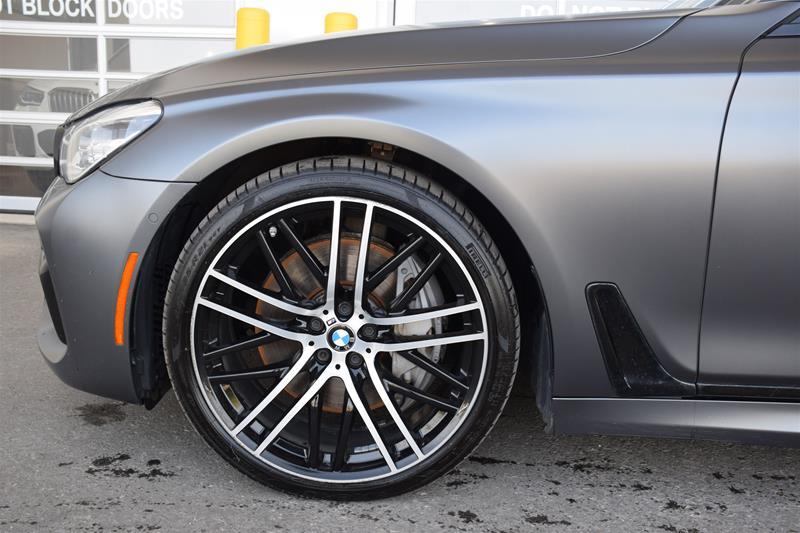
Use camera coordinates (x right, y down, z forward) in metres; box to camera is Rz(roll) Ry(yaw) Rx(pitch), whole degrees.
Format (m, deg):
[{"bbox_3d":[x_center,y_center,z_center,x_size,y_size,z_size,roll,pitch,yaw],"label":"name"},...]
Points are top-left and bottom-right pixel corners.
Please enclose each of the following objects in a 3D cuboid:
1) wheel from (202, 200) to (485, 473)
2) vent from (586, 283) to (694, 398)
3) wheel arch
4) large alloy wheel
[{"bbox_3d":[-0.115,0.128,1.550,0.570,0.570,0.225,2,12,1],"label":"wheel"},{"bbox_3d":[0.451,0.136,1.427,0.215,0.222,0.045,2,12,1],"label":"vent"},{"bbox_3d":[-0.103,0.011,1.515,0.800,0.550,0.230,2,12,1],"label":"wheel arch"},{"bbox_3d":[-0.114,0.123,1.559,0.705,0.695,0.245,2,12,1],"label":"large alloy wheel"}]

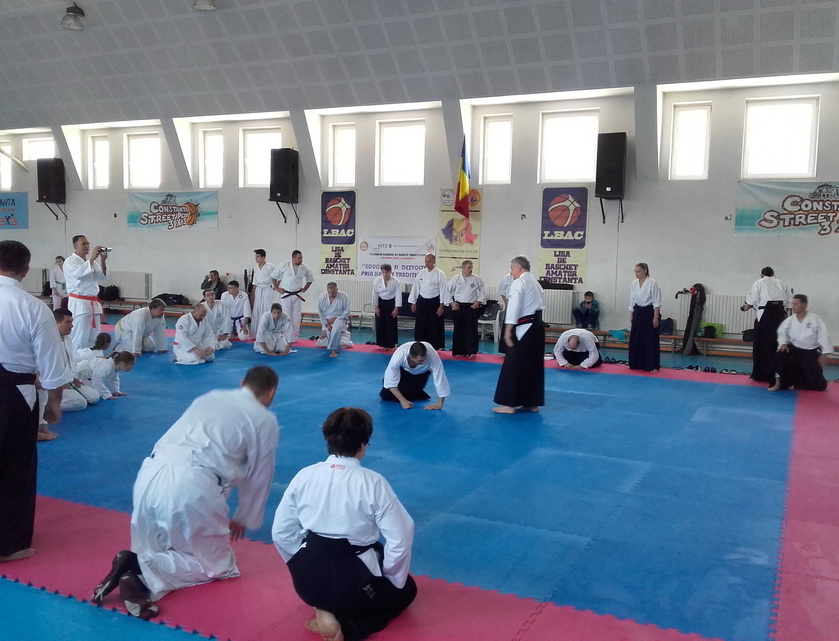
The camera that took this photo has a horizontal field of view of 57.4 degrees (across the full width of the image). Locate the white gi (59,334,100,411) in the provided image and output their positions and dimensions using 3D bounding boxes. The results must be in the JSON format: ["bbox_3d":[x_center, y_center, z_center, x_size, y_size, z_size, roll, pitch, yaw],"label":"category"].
[{"bbox_3d":[-3.741,0.520,8.269,0.640,0.780,0.520,2,5,9],"label":"white gi"}]

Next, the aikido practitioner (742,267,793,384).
[{"bbox_3d":[5.079,0.034,11.142,0.670,1.680,0.480,2,5,9],"label":"aikido practitioner"}]

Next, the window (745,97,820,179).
[{"bbox_3d":[6.760,-3.406,14.339,1.250,1.470,0.160,3,5,25],"label":"window"}]

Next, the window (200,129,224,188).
[{"bbox_3d":[-5.237,-4.083,19.324,0.773,1.479,0.140,4,5,26],"label":"window"}]

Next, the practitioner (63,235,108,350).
[{"bbox_3d":[-4.479,-0.188,10.279,0.580,1.830,0.500,3,5,17],"label":"practitioner"}]

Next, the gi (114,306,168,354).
[{"bbox_3d":[-4.631,0.168,12.691,0.820,0.740,0.600,3,5,22],"label":"gi"}]

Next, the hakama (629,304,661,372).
[{"bbox_3d":[3.577,0.246,12.056,0.470,1.040,0.360,4,5,30],"label":"hakama"}]

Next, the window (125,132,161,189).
[{"bbox_3d":[-7.229,-4.175,20.100,1.220,1.459,0.120,3,5,24],"label":"window"}]

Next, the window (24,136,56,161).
[{"bbox_3d":[-10.861,-4.446,21.843,1.261,1.474,0.120,3,5,24],"label":"window"}]

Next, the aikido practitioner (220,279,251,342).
[{"bbox_3d":[-3.551,-0.208,14.828,0.560,1.150,0.650,1,5,-3],"label":"aikido practitioner"}]

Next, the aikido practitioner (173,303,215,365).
[{"bbox_3d":[-3.457,0.173,11.712,0.620,0.930,0.540,5,6,37],"label":"aikido practitioner"}]

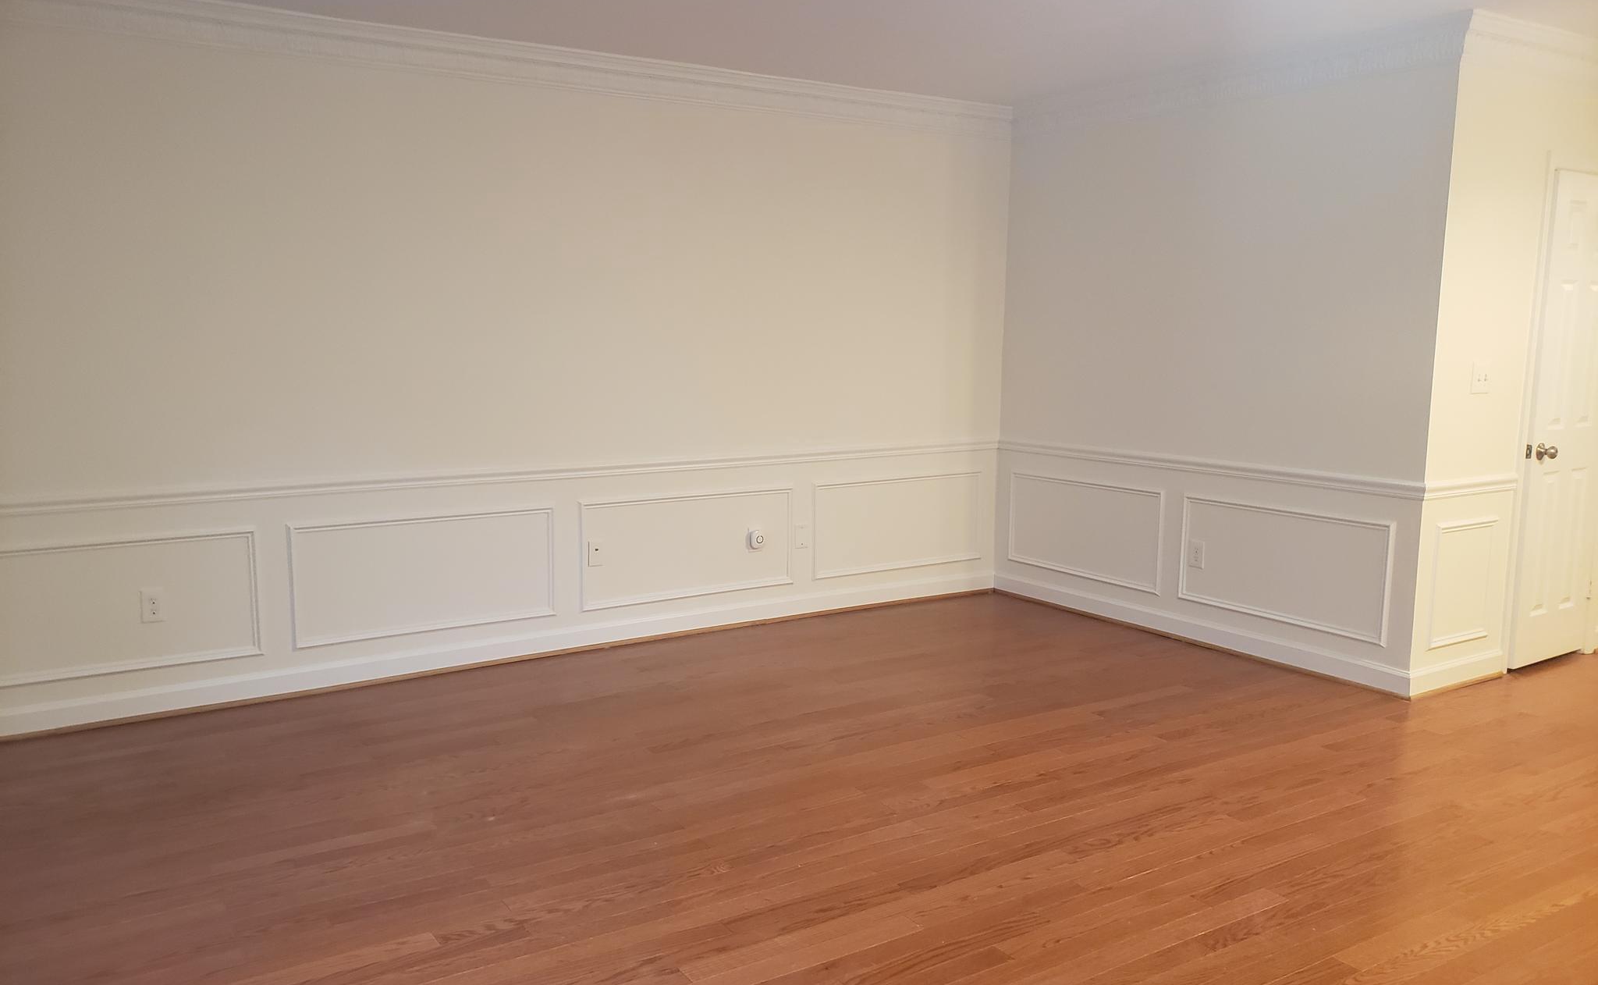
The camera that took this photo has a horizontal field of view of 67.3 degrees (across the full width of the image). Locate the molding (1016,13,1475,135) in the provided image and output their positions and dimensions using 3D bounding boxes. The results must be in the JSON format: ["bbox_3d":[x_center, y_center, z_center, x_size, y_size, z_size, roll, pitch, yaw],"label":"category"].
[{"bbox_3d":[1.663,-1.697,5.070,0.080,0.147,2.337,-5,9,-33],"label":"molding"}]

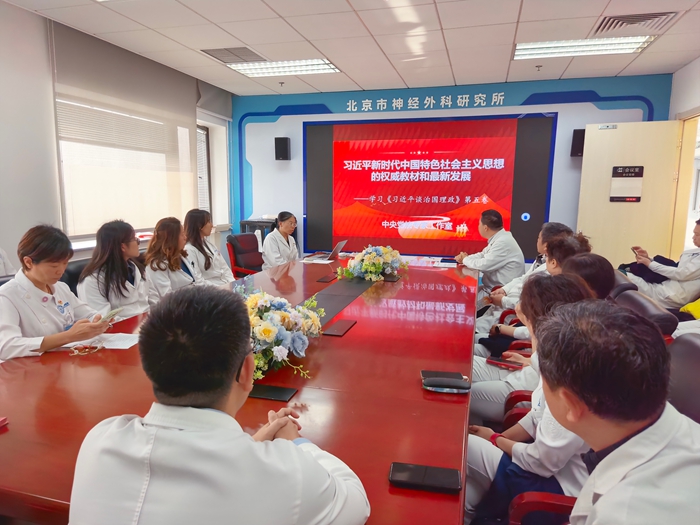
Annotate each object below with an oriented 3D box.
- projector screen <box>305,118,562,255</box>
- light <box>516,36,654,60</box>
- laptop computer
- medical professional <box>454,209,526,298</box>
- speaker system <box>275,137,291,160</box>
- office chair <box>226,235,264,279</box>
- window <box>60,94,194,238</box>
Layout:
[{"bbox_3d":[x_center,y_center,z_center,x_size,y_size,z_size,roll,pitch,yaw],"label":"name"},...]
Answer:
[{"bbox_3d":[0.929,-0.968,6.425,3.270,1.820,0.100,2,8,15],"label":"projector screen"},{"bbox_3d":[2.134,-2.004,4.516,1.170,0.080,0.560,3,8,15],"label":"light"},{"bbox_3d":[-0.232,-0.131,4.987,0.320,0.190,0.320,2,8,15],"label":"laptop computer"},{"bbox_3d":[1.218,0.185,4.240,0.700,1.280,0.540,6,9,33],"label":"medical professional"},{"bbox_3d":[-0.928,-1.578,6.739,0.210,0.315,0.180,0,8,1],"label":"speaker system"},{"bbox_3d":[-0.860,0.215,4.905,0.640,1.000,0.620,4,9,25],"label":"office chair"},{"bbox_3d":[-2.154,-0.915,5.033,0.100,1.180,2.000,3,8,15],"label":"window"}]

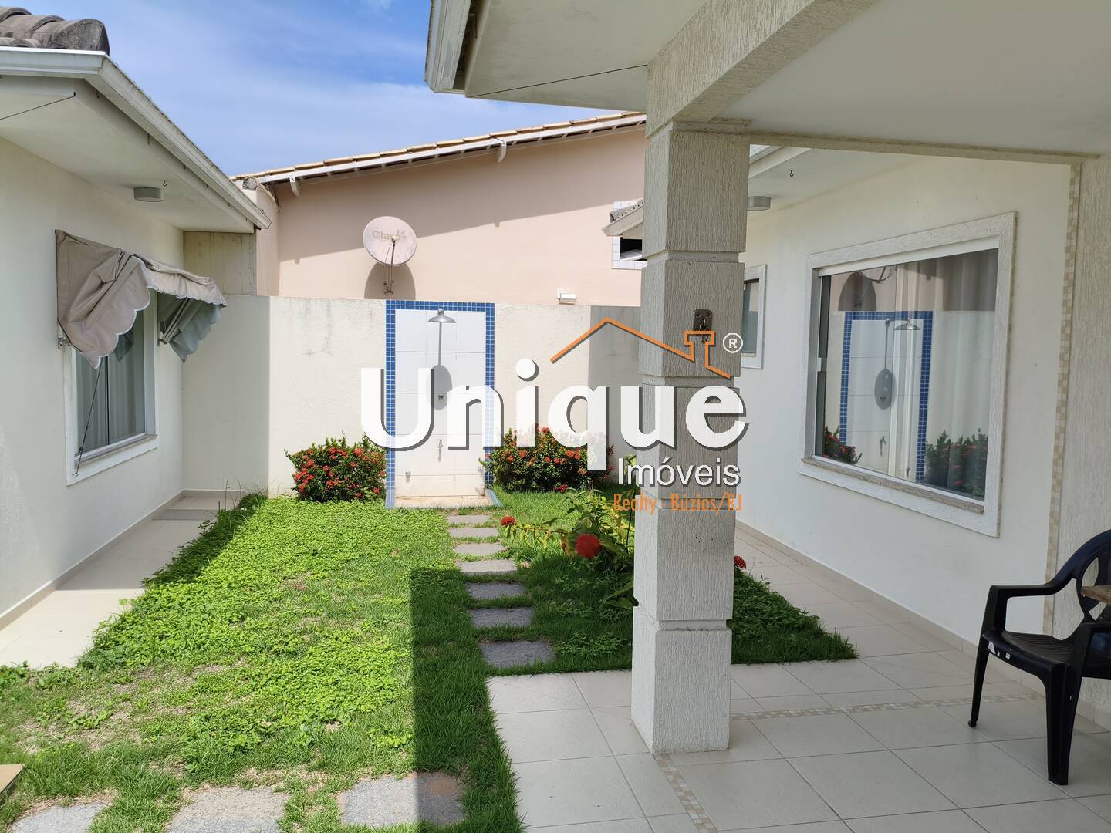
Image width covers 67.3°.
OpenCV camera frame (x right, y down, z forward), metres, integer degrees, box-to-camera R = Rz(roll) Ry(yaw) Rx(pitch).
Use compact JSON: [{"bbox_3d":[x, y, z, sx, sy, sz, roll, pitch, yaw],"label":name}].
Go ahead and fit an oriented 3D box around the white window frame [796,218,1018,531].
[{"bbox_3d":[2.101,-0.290,5.224,0.120,1.627,2.153,0,5,-10],"label":"white window frame"}]

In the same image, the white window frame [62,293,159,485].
[{"bbox_3d":[-3.478,-0.441,6.577,0.120,1.630,2.161,0,5,-10],"label":"white window frame"}]

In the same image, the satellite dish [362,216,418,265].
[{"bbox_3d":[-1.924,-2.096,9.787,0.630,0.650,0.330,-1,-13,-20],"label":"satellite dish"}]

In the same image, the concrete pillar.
[{"bbox_3d":[0.525,0.111,3.347,0.312,2.416,0.307,0,5,-10],"label":"concrete pillar"}]

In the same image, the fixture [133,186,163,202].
[{"bbox_3d":[-3.058,-1.668,6.278,0.193,0.077,0.193,0,5,-10],"label":"fixture"}]

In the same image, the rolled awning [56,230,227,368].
[{"bbox_3d":[-3.148,-0.855,6.599,0.593,0.900,2.262,0,5,-10],"label":"rolled awning"}]

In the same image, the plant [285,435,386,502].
[{"bbox_3d":[-2.161,0.510,8.246,0.944,0.704,0.720,0,5,-10],"label":"plant"}]

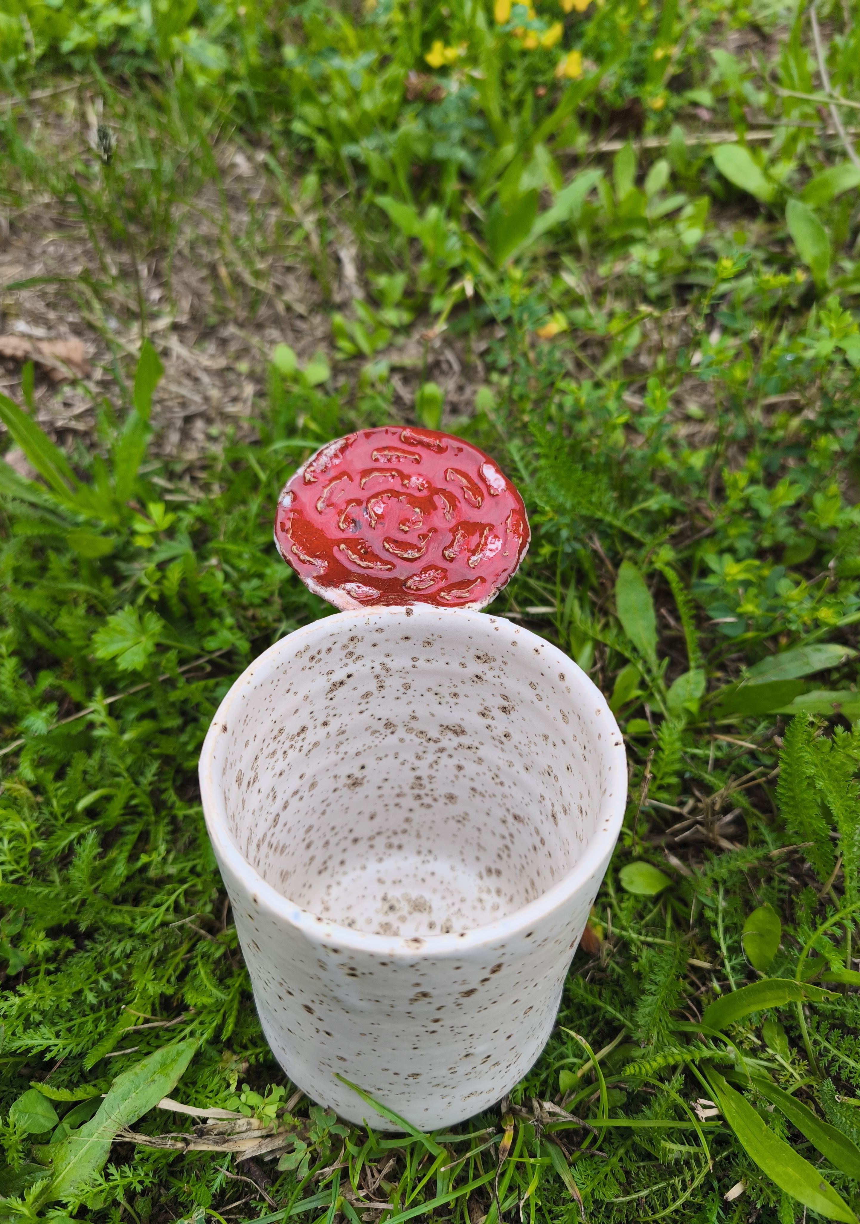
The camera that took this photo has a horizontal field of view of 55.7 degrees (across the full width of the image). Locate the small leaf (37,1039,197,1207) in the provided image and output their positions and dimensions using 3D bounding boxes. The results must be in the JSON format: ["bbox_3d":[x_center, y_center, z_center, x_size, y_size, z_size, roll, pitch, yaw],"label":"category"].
[{"bbox_3d":[-0.070,0.114,0.183,0.015,0.005,0.042,39,65,18],"label":"small leaf"}]

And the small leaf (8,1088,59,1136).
[{"bbox_3d":[-0.088,0.112,0.182,0.012,0.002,0.011,11,50,16],"label":"small leaf"}]

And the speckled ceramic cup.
[{"bbox_3d":[-0.004,0.067,0.200,0.085,0.108,0.085,2,43,-1],"label":"speckled ceramic cup"}]

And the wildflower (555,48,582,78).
[{"bbox_3d":[0.102,-0.405,0.600,0.019,0.019,0.018,7,43,5],"label":"wildflower"}]

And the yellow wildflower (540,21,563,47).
[{"bbox_3d":[0.087,-0.412,0.580,0.015,0.017,0.015,6,47,4],"label":"yellow wildflower"}]

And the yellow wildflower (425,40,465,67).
[{"bbox_3d":[0.013,-0.481,0.700,0.033,0.021,0.025,1,41,0],"label":"yellow wildflower"}]

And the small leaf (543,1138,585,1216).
[{"bbox_3d":[0.031,0.131,0.189,0.005,0.004,0.016,-18,62,-21],"label":"small leaf"}]

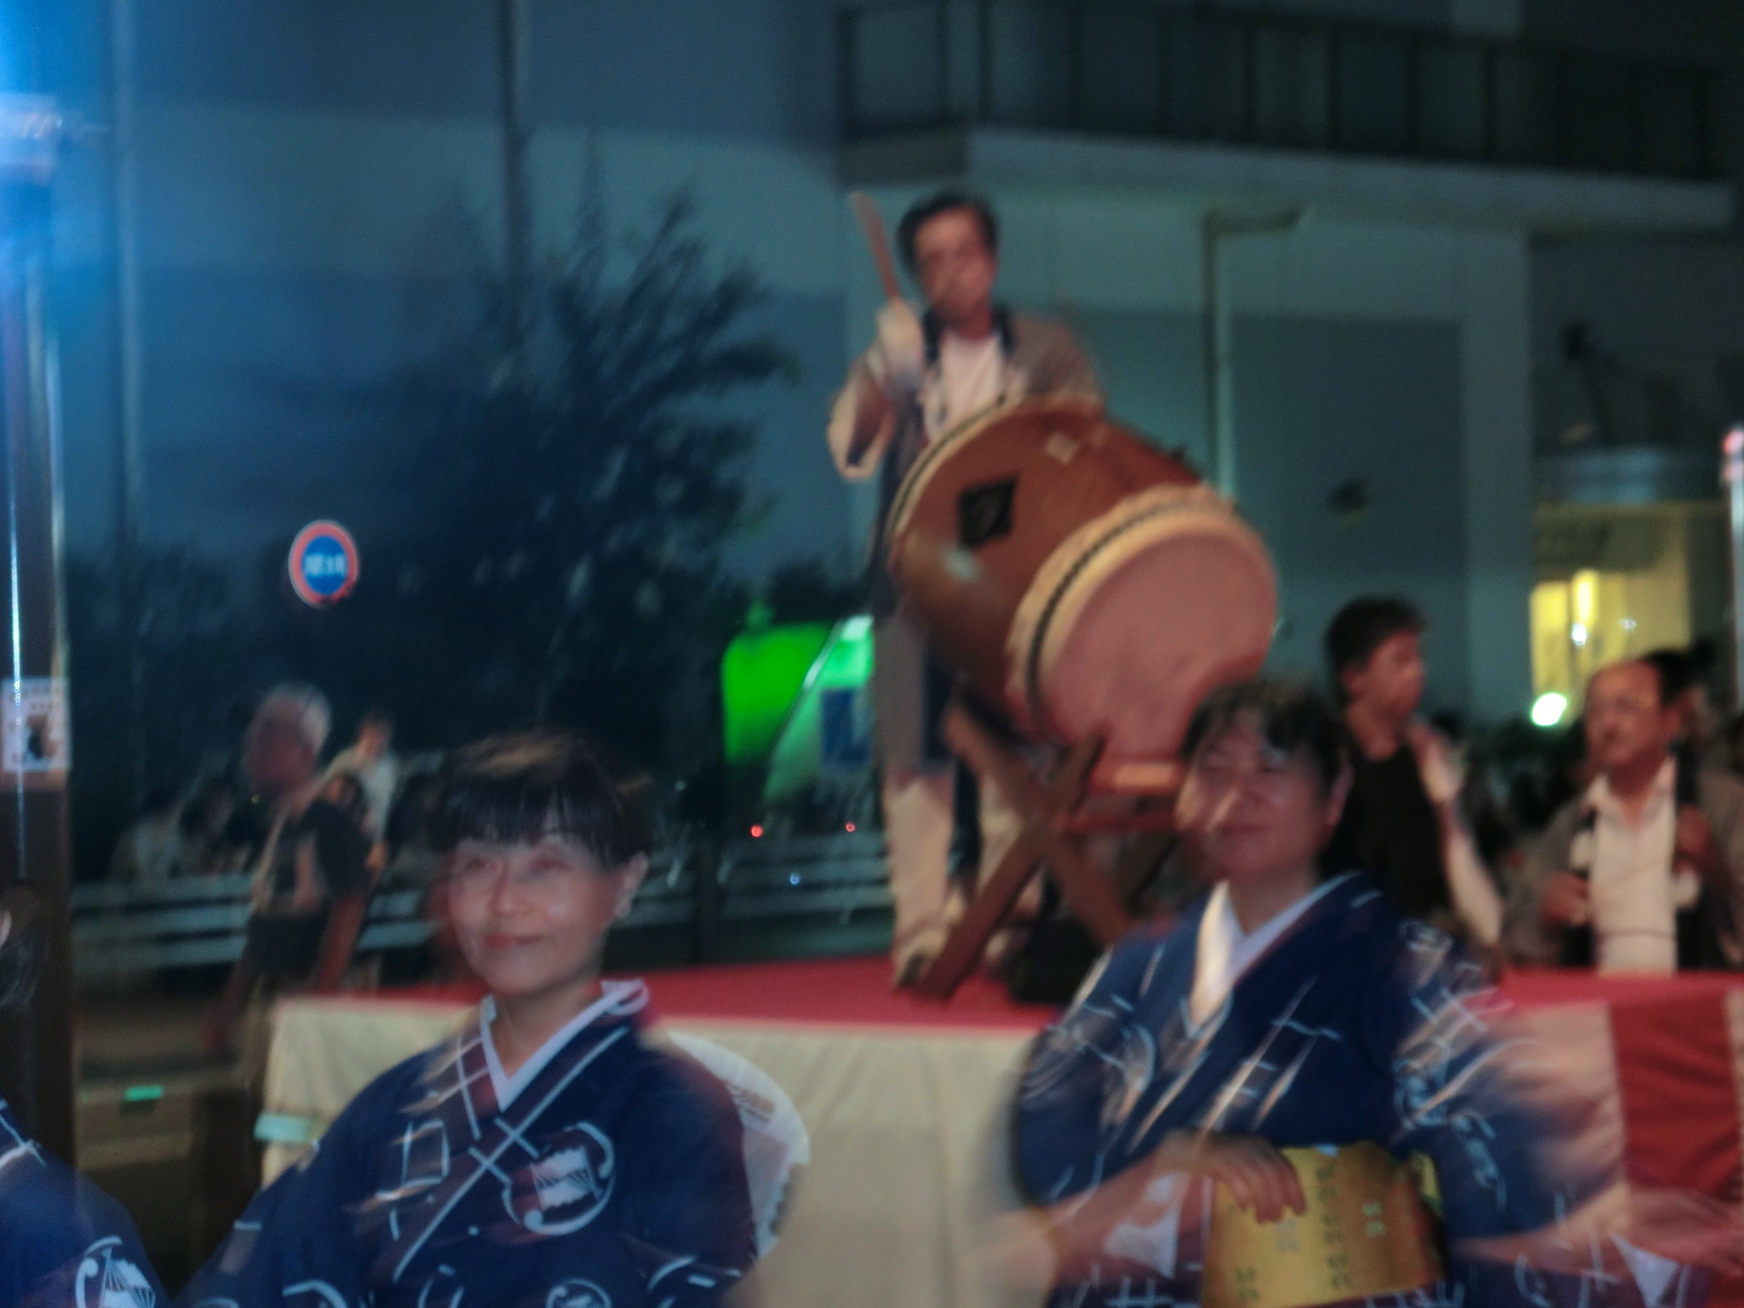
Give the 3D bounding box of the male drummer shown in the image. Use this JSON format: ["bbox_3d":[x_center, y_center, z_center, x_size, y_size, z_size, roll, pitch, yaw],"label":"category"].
[{"bbox_3d":[0.193,-0.139,9.750,0.600,1.680,0.520,-1,0,-6],"label":"male drummer"}]

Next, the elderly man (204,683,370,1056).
[{"bbox_3d":[-1.538,0.905,12.100,0.470,1.650,0.500,-1,0,-28],"label":"elderly man"}]

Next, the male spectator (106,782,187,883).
[{"bbox_3d":[-3.328,1.195,21.300,0.500,1.220,0.620,-1,0,-18],"label":"male spectator"}]

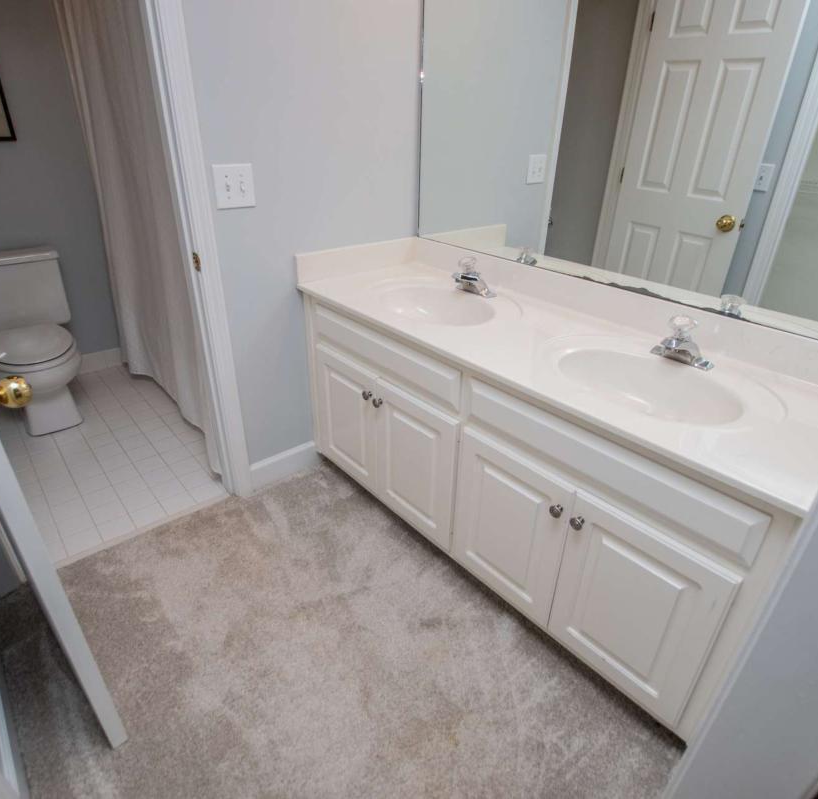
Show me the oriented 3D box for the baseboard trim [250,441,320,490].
[{"bbox_3d":[-0.502,0.266,2.043,0.315,0.115,0.015,-22,37,-37],"label":"baseboard trim"}]

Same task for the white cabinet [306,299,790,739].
[{"bbox_3d":[0.328,0.162,1.647,0.553,0.735,1.530,-22,37,-37],"label":"white cabinet"}]

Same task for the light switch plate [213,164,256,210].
[{"bbox_3d":[-0.518,-0.636,1.489,0.121,0.124,0.008,-22,37,-37],"label":"light switch plate"}]

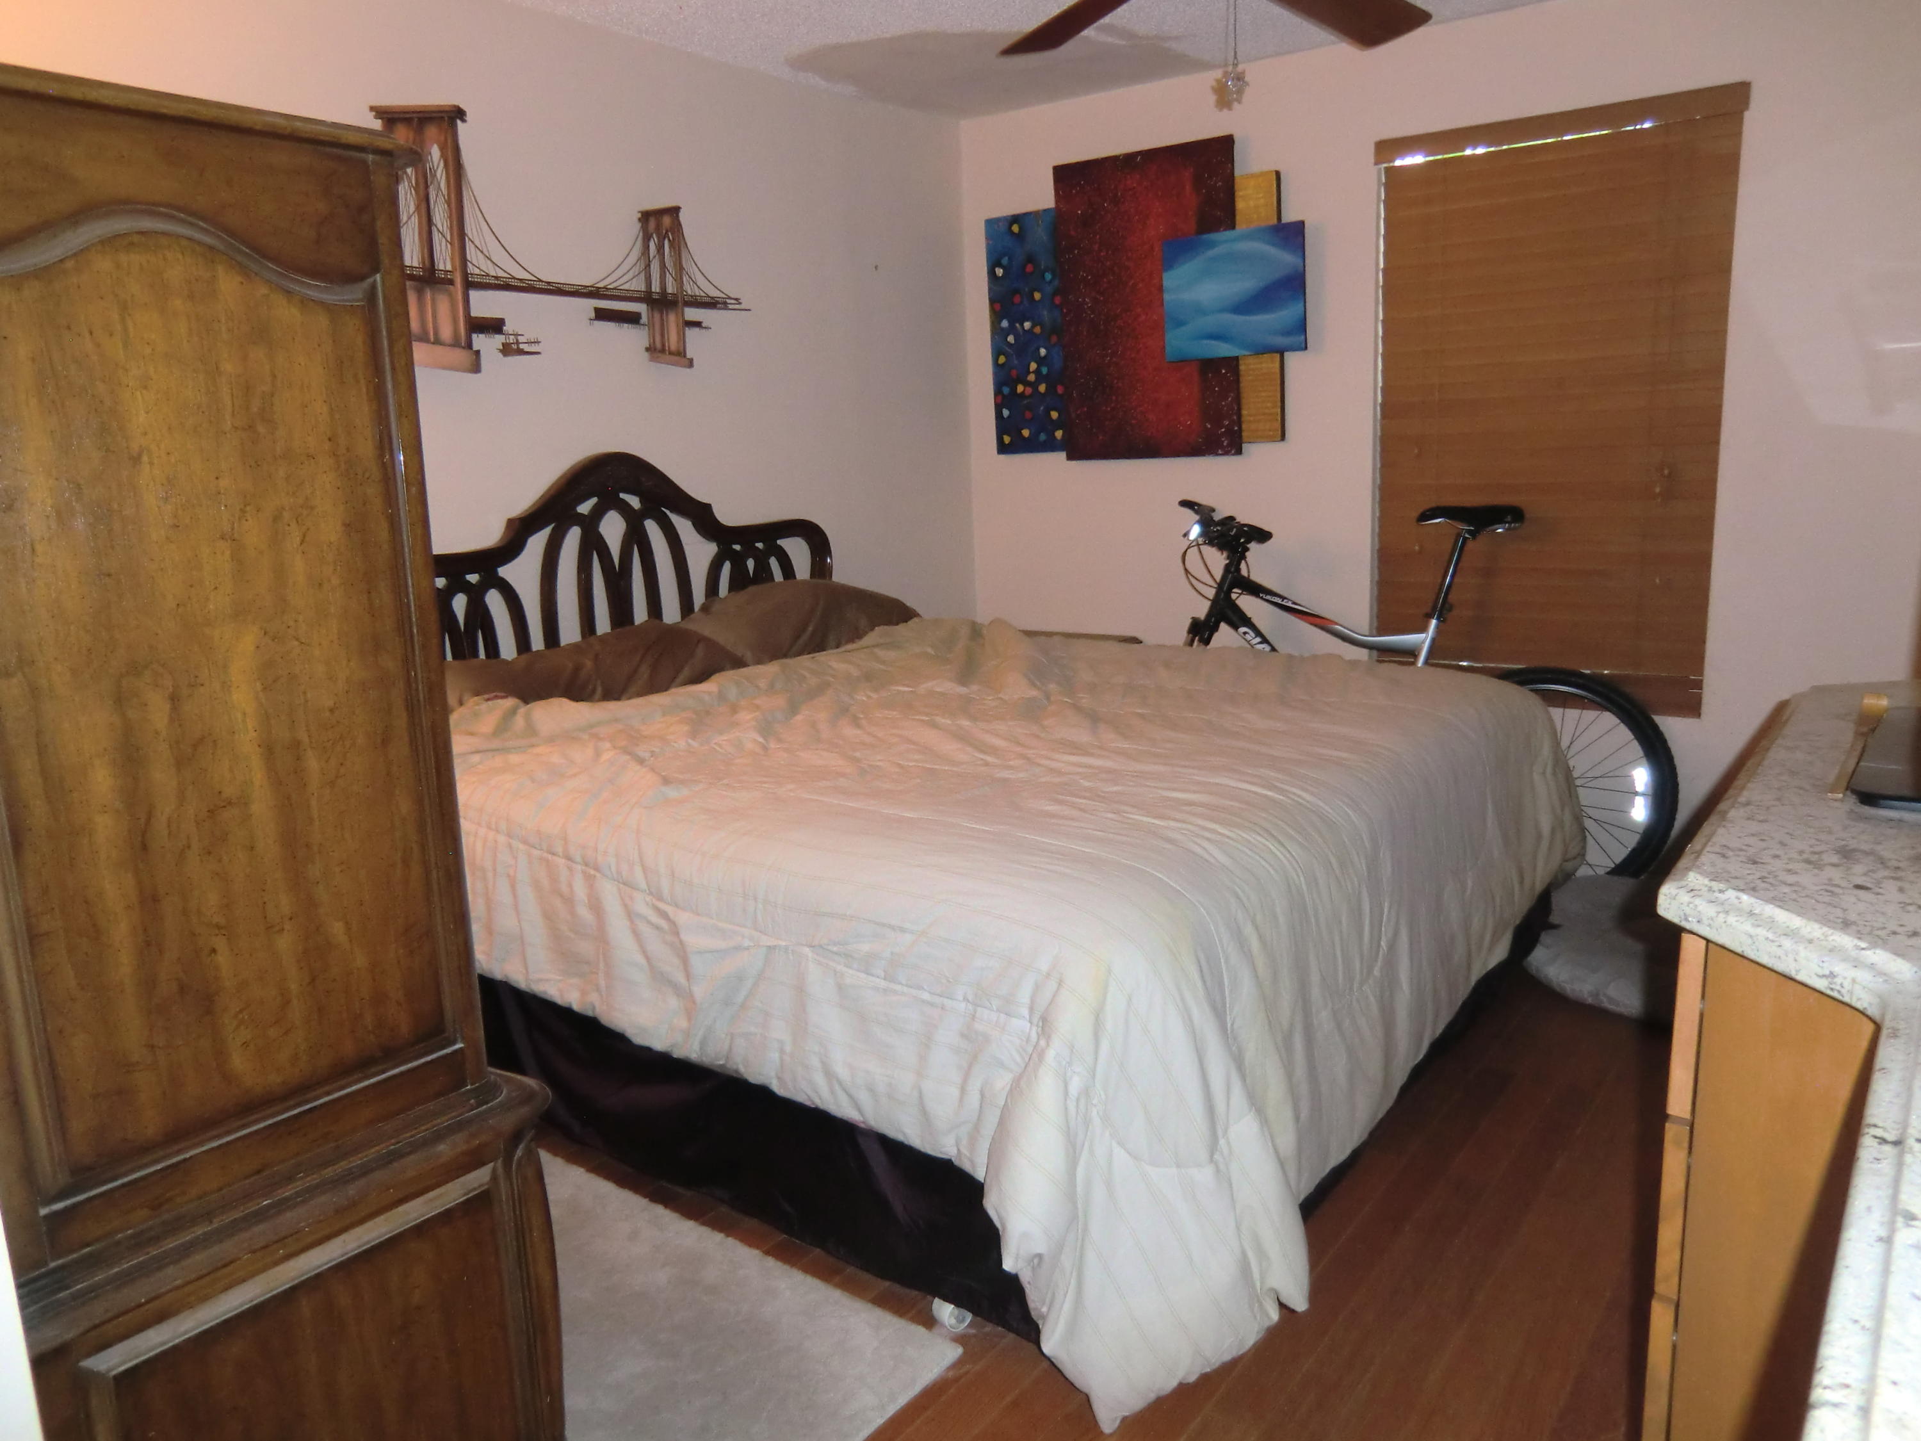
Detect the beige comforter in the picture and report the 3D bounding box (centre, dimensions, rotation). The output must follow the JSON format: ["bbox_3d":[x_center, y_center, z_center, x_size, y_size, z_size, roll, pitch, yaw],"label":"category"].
[{"bbox_3d":[0.169,0.295,3.075,1.970,0.760,2.090,7,15,37],"label":"beige comforter"}]

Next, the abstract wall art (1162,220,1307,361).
[{"bbox_3d":[0.822,-1.281,4.008,0.462,0.360,0.030,7,15,37],"label":"abstract wall art"}]

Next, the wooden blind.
[{"bbox_3d":[1.553,-0.803,3.601,0.900,1.555,0.070,7,15,37],"label":"wooden blind"}]

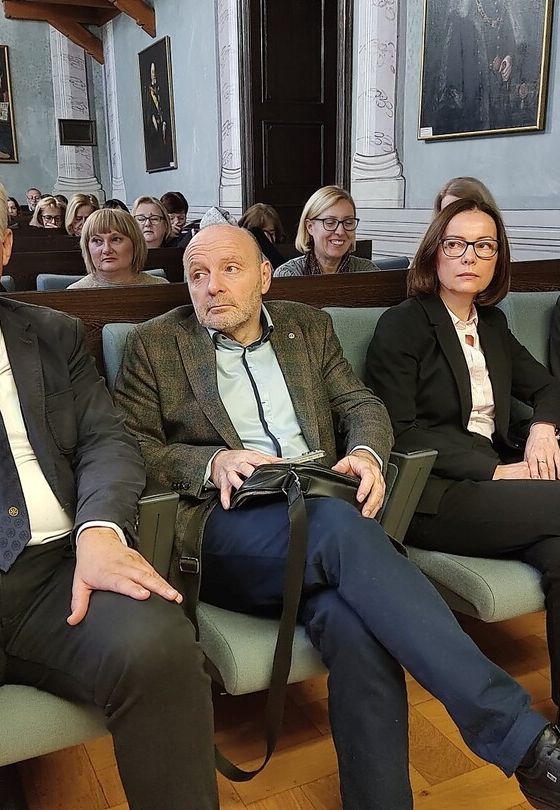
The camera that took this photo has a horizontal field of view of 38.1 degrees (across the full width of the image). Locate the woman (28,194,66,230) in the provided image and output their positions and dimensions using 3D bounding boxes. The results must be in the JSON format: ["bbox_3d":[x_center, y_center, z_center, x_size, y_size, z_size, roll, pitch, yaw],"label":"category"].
[{"bbox_3d":[-1.650,-0.887,5.924,0.500,1.225,0.800,-7,16,-23],"label":"woman"}]

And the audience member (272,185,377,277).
[{"bbox_3d":[0.190,-0.139,2.901,0.500,1.242,0.800,-8,16,-25],"label":"audience member"}]

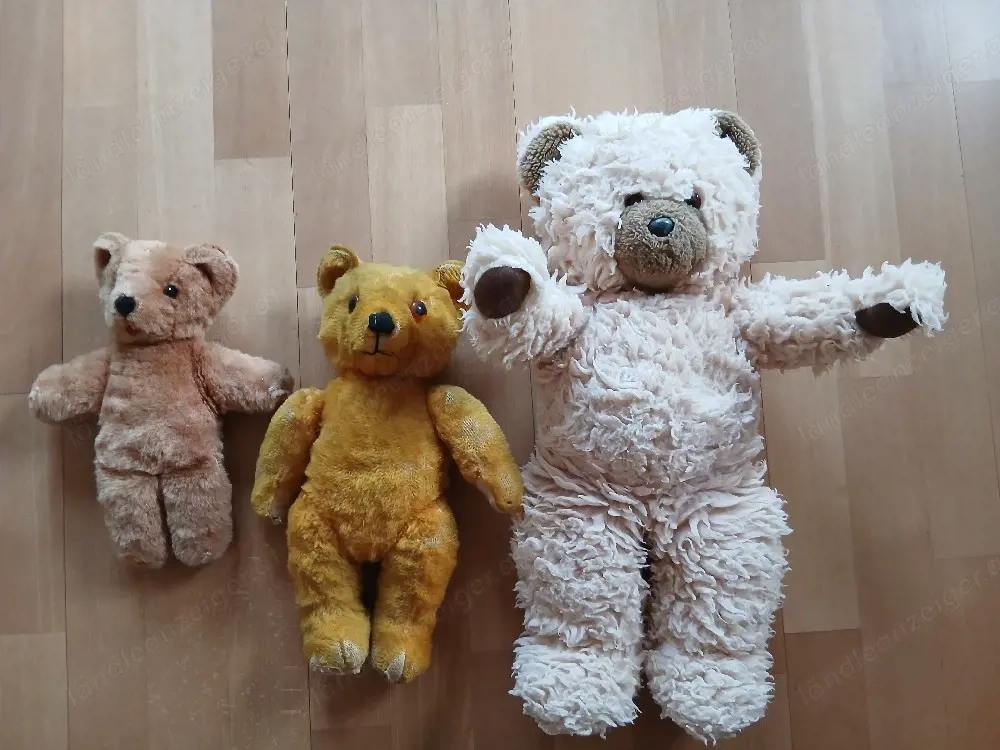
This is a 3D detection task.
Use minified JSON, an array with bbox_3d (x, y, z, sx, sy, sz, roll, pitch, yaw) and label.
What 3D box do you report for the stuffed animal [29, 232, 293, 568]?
[{"bbox_3d":[-0.277,0.016,0.603,0.214,0.095,0.276,-2,85,-1],"label":"stuffed animal"}]

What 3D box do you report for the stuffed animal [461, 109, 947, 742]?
[{"bbox_3d":[0.161,0.031,0.558,0.377,0.200,0.482,0,85,-1],"label":"stuffed animal"}]

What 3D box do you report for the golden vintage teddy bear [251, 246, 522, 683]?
[{"bbox_3d":[-0.090,0.067,0.590,0.219,0.120,0.346,2,85,-1],"label":"golden vintage teddy bear"}]

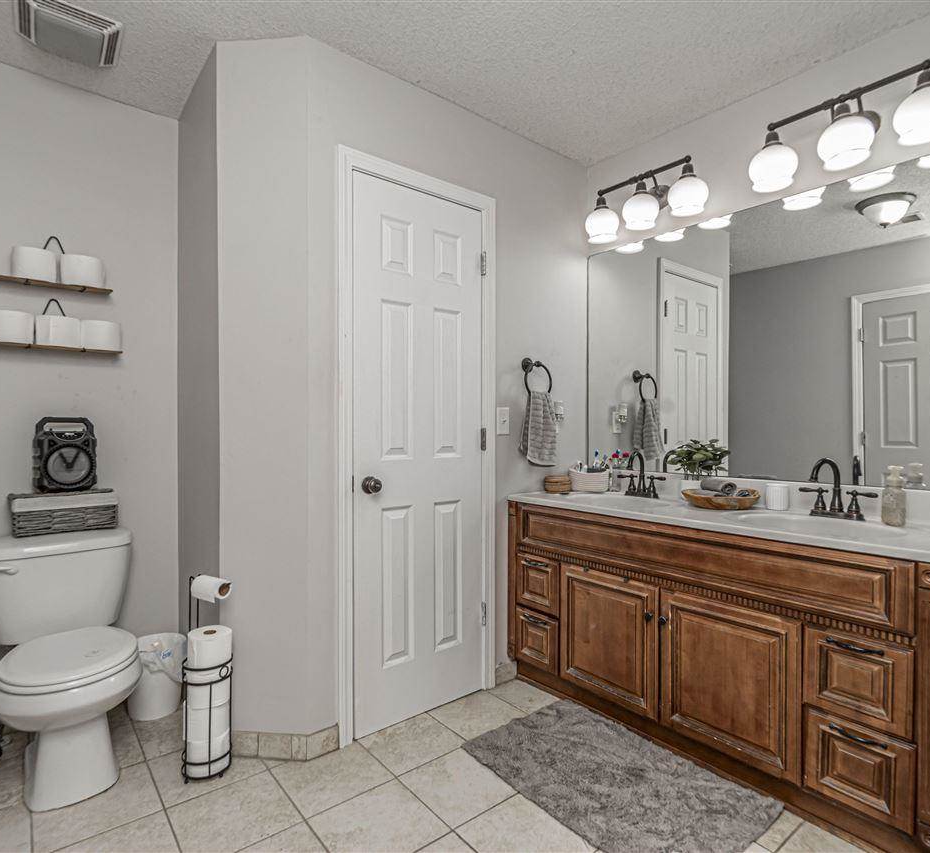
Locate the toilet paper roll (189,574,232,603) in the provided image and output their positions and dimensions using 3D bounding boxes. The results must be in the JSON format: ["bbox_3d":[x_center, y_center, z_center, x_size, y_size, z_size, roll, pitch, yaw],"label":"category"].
[{"bbox_3d":[-0.821,0.524,1.731,0.105,0.065,0.063,0,0,22],"label":"toilet paper roll"}]

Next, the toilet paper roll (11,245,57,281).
[{"bbox_3d":[-1.583,-0.589,1.959,0.129,0.107,0.129,0,0,-38],"label":"toilet paper roll"}]

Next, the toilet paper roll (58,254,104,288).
[{"bbox_3d":[-1.445,-0.575,2.021,0.134,0.112,0.134,0,1,-39],"label":"toilet paper roll"}]

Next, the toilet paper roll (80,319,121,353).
[{"bbox_3d":[-1.403,-0.342,2.057,0.131,0.112,0.131,0,1,-39],"label":"toilet paper roll"}]

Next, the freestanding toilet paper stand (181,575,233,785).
[{"bbox_3d":[-0.834,0.806,1.737,0.160,0.630,0.155,0,0,22],"label":"freestanding toilet paper stand"}]

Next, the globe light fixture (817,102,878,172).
[{"bbox_3d":[1.202,-0.917,1.677,0.148,0.168,0.148,0,1,-39],"label":"globe light fixture"}]

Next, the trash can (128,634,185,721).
[{"bbox_3d":[-1.228,0.987,2.112,0.215,0.268,0.215,0,0,-38],"label":"trash can"}]

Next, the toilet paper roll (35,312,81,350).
[{"bbox_3d":[-1.528,-0.353,2.003,0.129,0.107,0.129,0,0,-38],"label":"toilet paper roll"}]

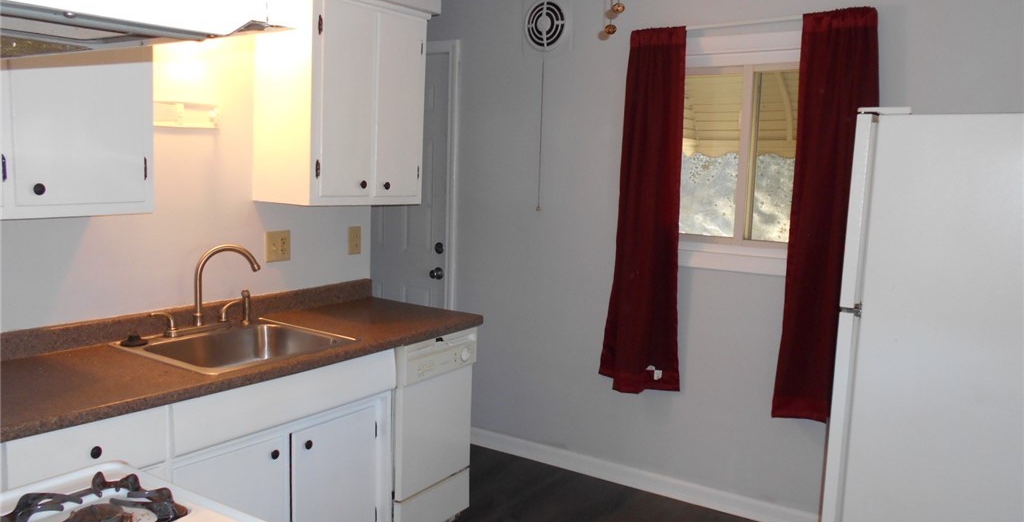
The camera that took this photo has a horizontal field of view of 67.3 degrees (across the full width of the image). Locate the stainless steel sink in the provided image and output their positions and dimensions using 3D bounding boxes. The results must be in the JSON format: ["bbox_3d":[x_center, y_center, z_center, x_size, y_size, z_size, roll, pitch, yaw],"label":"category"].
[{"bbox_3d":[-0.905,0.360,2.562,0.557,0.186,0.591,6,8,33],"label":"stainless steel sink"}]

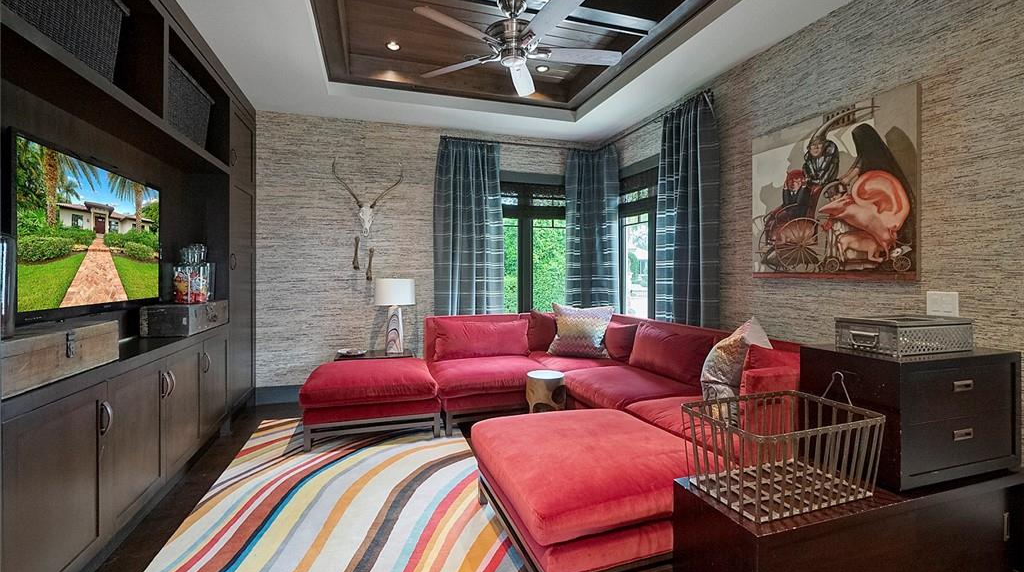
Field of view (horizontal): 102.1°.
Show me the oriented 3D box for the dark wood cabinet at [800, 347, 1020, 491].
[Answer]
[{"bbox_3d":[1.766,0.525,1.861,0.789,0.484,0.393,0,1,-18],"label":"dark wood cabinet"}]

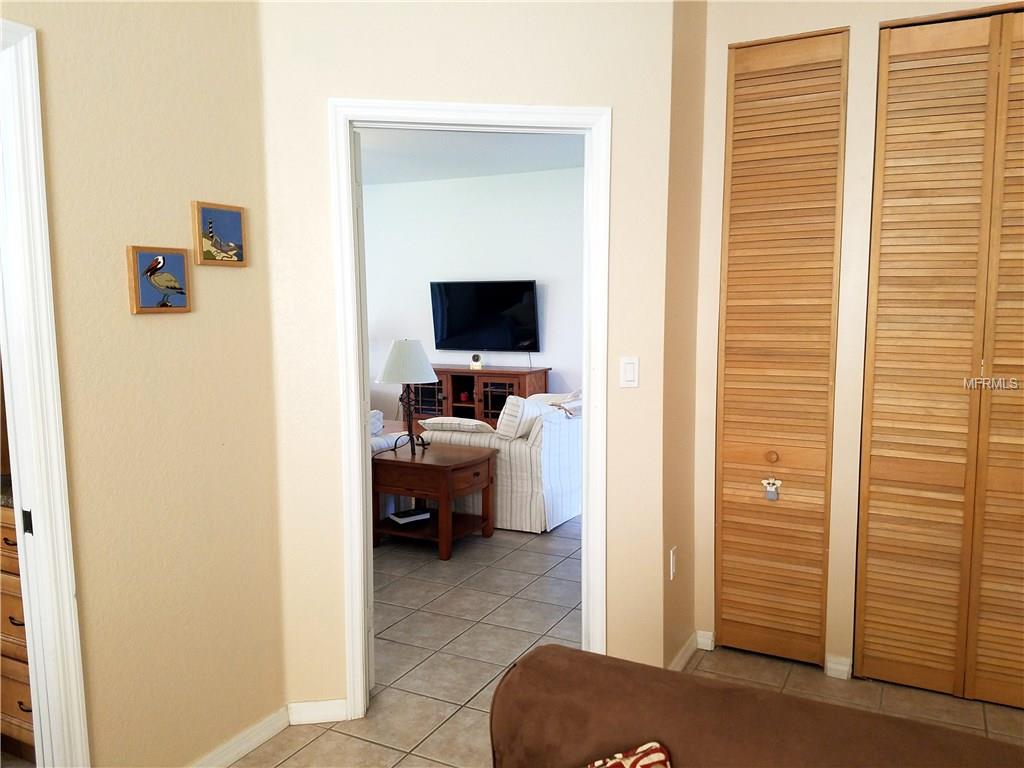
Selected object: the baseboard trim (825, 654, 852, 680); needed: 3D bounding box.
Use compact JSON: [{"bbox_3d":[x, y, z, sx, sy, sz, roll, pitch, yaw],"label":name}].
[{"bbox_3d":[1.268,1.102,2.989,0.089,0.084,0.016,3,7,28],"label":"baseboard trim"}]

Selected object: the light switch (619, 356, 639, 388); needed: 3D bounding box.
[{"bbox_3d":[0.419,-0.040,2.751,0.070,0.114,0.010,-1,6,-9],"label":"light switch"}]

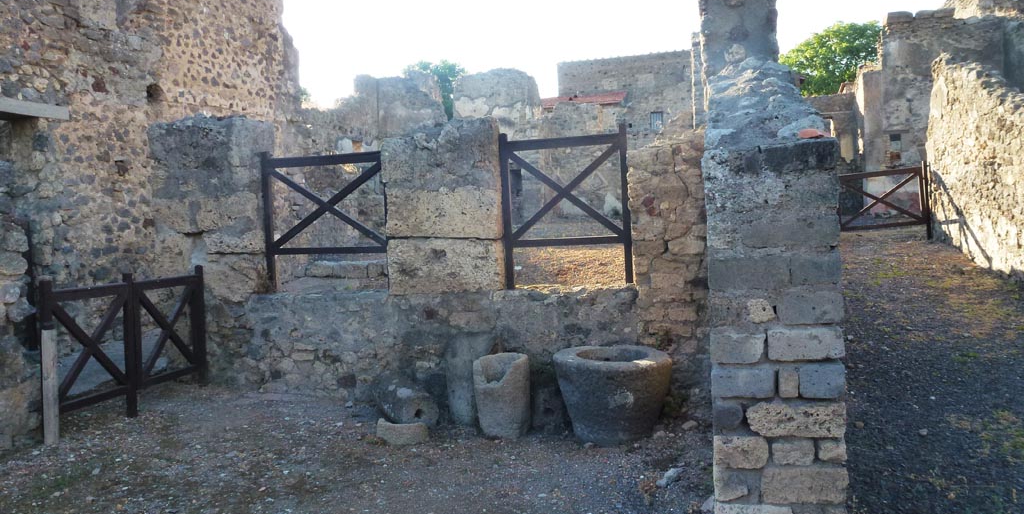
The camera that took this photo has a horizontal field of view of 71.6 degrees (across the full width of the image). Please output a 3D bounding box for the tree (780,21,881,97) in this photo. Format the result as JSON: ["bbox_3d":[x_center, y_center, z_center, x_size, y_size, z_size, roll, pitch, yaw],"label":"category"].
[{"bbox_3d":[14.066,-6.518,29.856,6.000,8.000,6.000,-2,2,14],"label":"tree"}]

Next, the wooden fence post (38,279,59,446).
[{"bbox_3d":[-3.539,0.811,5.397,0.085,1.260,0.085,-2,2,14],"label":"wooden fence post"}]

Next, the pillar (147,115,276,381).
[{"bbox_3d":[-3.098,-0.068,7.371,1.030,2.720,0.550,-2,2,14],"label":"pillar"}]

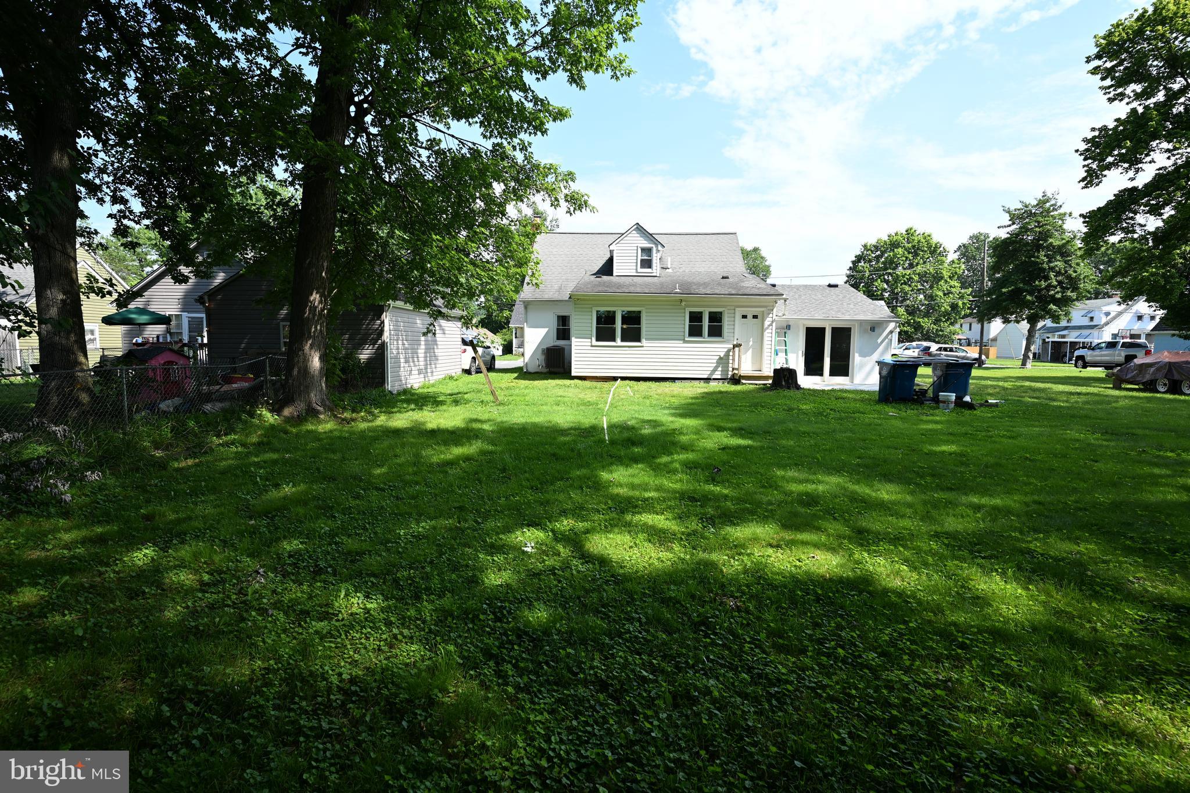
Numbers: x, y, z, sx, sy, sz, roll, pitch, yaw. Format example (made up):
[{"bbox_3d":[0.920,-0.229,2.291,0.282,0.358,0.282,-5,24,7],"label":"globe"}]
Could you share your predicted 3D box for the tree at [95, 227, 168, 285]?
[{"bbox_3d":[-37.413,-8.676,45.415,7.500,10.800,7.500,1,5,0],"label":"tree"}]

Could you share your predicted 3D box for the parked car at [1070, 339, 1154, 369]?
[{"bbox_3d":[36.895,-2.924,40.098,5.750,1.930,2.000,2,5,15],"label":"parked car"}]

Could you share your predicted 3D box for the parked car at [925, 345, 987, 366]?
[{"bbox_3d":[26.895,-3.149,42.487,4.600,1.550,1.850,1,5,0],"label":"parked car"}]

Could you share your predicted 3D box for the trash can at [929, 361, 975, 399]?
[{"bbox_3d":[10.245,-0.524,16.116,0.850,1.100,0.680,1,5,0],"label":"trash can"}]

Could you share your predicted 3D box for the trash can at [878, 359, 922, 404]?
[{"bbox_3d":[8.196,-0.427,15.171,0.850,1.120,0.680,1,5,0],"label":"trash can"}]

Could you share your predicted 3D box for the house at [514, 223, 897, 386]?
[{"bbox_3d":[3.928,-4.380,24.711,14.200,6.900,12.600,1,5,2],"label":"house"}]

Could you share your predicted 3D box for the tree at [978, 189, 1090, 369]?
[{"bbox_3d":[30.858,-8.297,39.425,7.200,12.600,7.200,1,5,0],"label":"tree"}]

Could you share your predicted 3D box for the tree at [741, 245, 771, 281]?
[{"bbox_3d":[14.157,-9.257,55.402,7.500,11.300,7.500,1,5,0],"label":"tree"}]

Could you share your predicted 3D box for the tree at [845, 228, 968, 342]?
[{"bbox_3d":[26.778,-8.786,48.417,9.200,11.900,9.200,1,5,0],"label":"tree"}]

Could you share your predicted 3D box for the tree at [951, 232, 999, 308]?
[{"bbox_3d":[45.609,-12.008,67.207,8.500,15.500,8.500,1,5,0],"label":"tree"}]

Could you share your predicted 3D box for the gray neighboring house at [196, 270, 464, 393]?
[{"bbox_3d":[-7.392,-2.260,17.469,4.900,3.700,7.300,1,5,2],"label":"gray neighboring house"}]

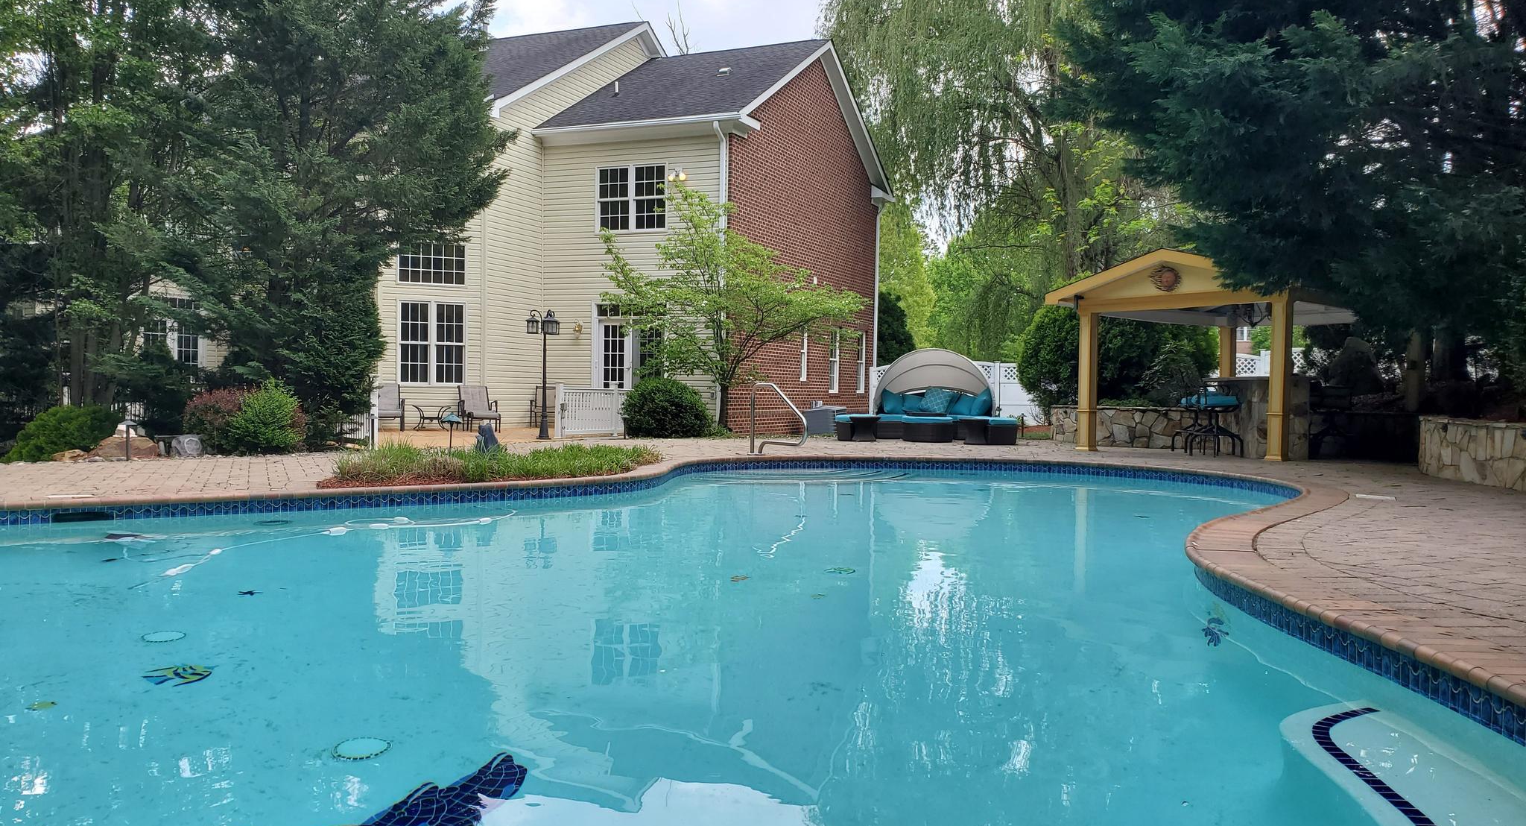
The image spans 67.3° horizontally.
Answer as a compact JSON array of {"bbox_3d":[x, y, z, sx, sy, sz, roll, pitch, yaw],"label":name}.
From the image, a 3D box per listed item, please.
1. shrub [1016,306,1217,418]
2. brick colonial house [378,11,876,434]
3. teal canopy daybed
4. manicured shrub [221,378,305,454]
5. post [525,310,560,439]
[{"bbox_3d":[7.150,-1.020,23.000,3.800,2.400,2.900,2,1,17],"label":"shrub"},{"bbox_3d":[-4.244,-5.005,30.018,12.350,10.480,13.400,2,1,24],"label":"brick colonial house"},{"bbox_3d":[2.830,-0.310,18.900,2.600,1.530,2.100,1,1,10],"label":"teal canopy daybed"},{"bbox_3d":[-5.496,0.032,12.610,0.860,0.830,0.840,1,1,-24],"label":"manicured shrub"},{"bbox_3d":[-3.653,-0.635,19.098,0.560,2.145,0.500,1,1,0],"label":"post"}]

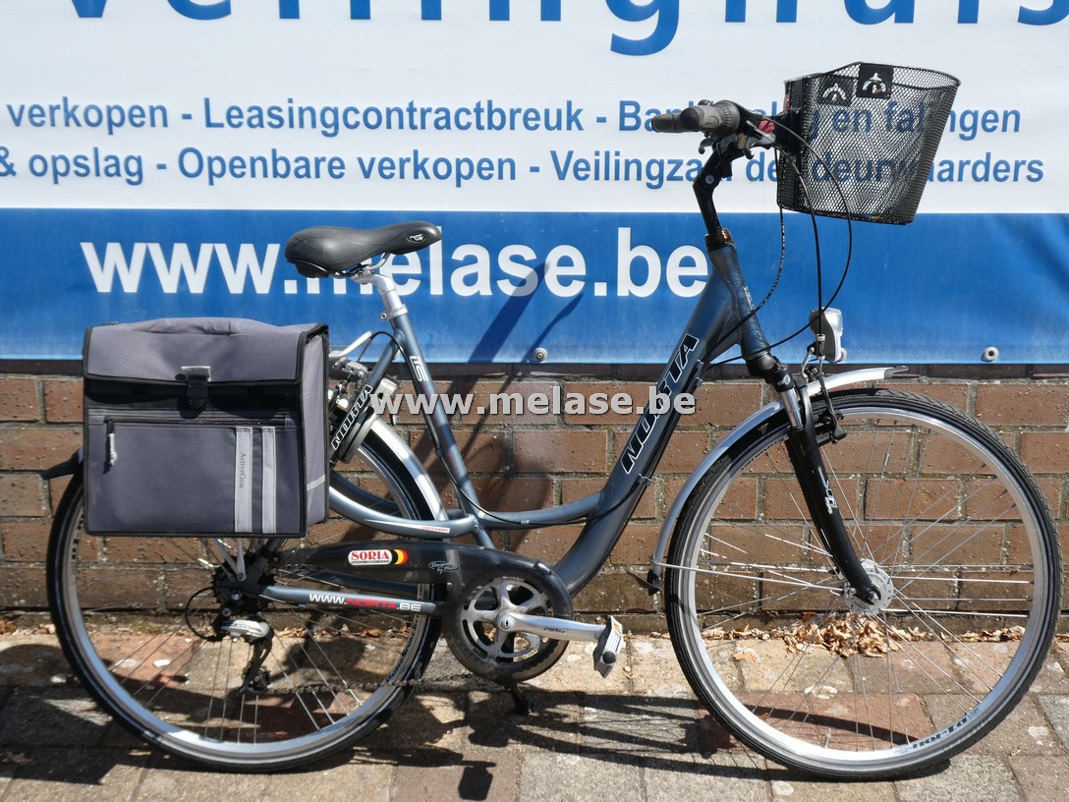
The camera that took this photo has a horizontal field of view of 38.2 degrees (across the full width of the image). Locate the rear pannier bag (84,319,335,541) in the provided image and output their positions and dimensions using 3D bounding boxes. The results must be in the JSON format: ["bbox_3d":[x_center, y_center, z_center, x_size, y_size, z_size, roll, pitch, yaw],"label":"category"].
[{"bbox_3d":[-0.536,0.036,2.550,0.345,0.335,0.165,1,8,4],"label":"rear pannier bag"}]

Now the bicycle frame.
[{"bbox_3d":[0.062,-0.031,2.648,1.075,0.840,0.160,0,8,0],"label":"bicycle frame"}]

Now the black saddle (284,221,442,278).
[{"bbox_3d":[-0.292,-0.258,2.628,0.268,0.095,0.190,-2,7,2],"label":"black saddle"}]

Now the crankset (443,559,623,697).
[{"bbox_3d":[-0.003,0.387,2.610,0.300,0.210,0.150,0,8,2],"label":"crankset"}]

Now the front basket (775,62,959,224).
[{"bbox_3d":[0.555,-0.429,2.590,0.285,0.250,0.335,6,8,0],"label":"front basket"}]

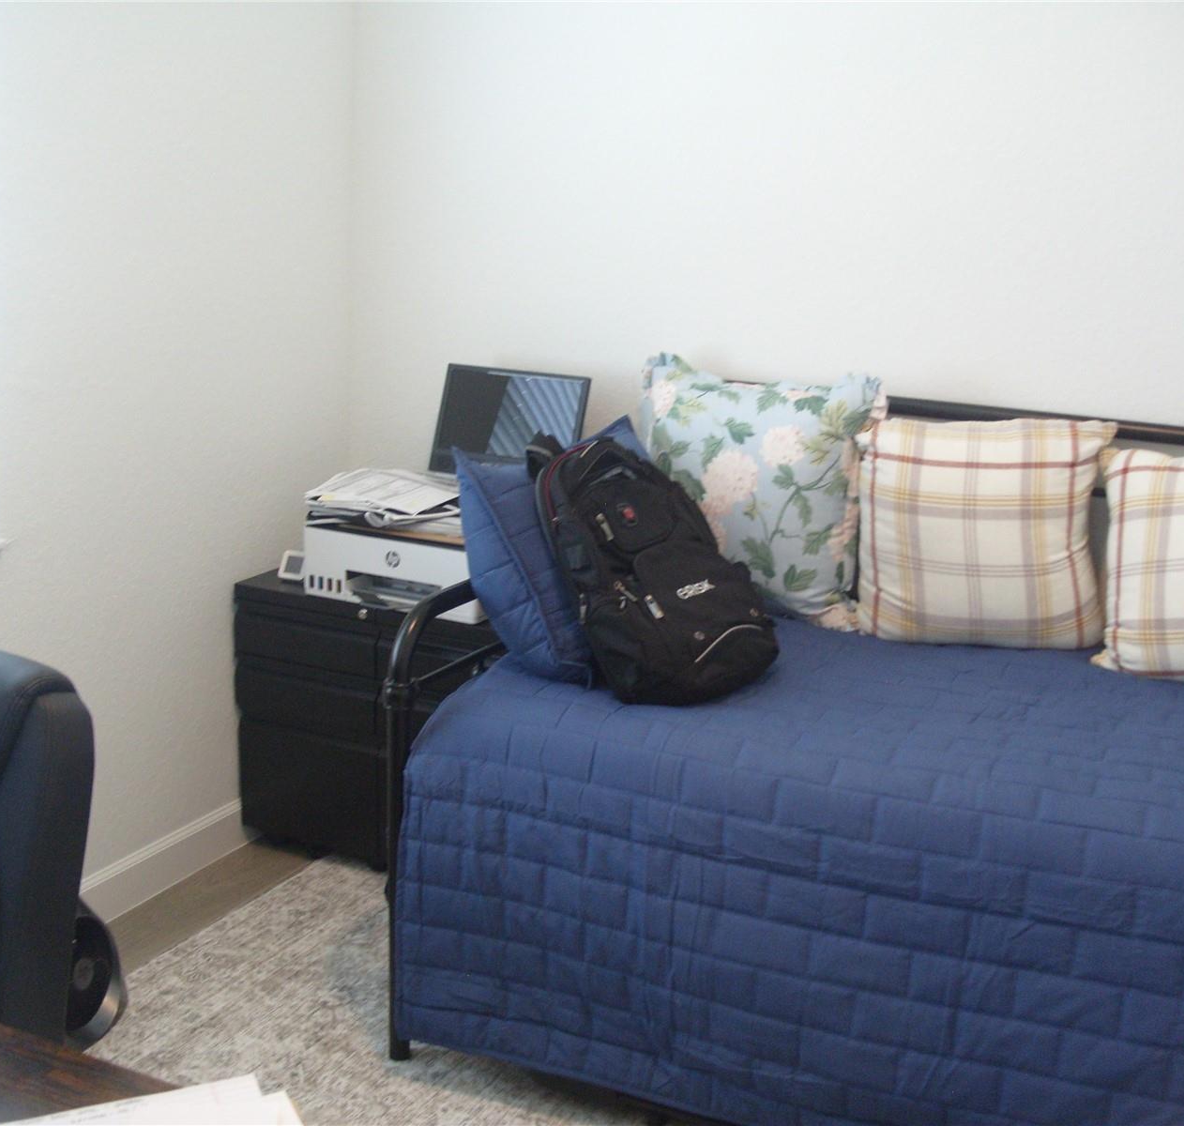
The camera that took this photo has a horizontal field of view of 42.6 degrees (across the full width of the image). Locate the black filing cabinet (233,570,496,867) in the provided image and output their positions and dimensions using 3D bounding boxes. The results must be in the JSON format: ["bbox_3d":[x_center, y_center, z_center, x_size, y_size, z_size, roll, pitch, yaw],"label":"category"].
[{"bbox_3d":[-0.359,0.353,3.513,0.745,0.630,0.500,8,15,24],"label":"black filing cabinet"}]

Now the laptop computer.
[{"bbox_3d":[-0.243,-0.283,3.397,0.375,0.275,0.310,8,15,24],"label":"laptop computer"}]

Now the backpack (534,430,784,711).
[{"bbox_3d":[0.113,0.003,2.660,0.230,0.480,0.325,-25,-6,43],"label":"backpack"}]

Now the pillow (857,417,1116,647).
[{"bbox_3d":[0.767,-0.054,2.975,0.470,0.440,0.160,4,4,8],"label":"pillow"}]

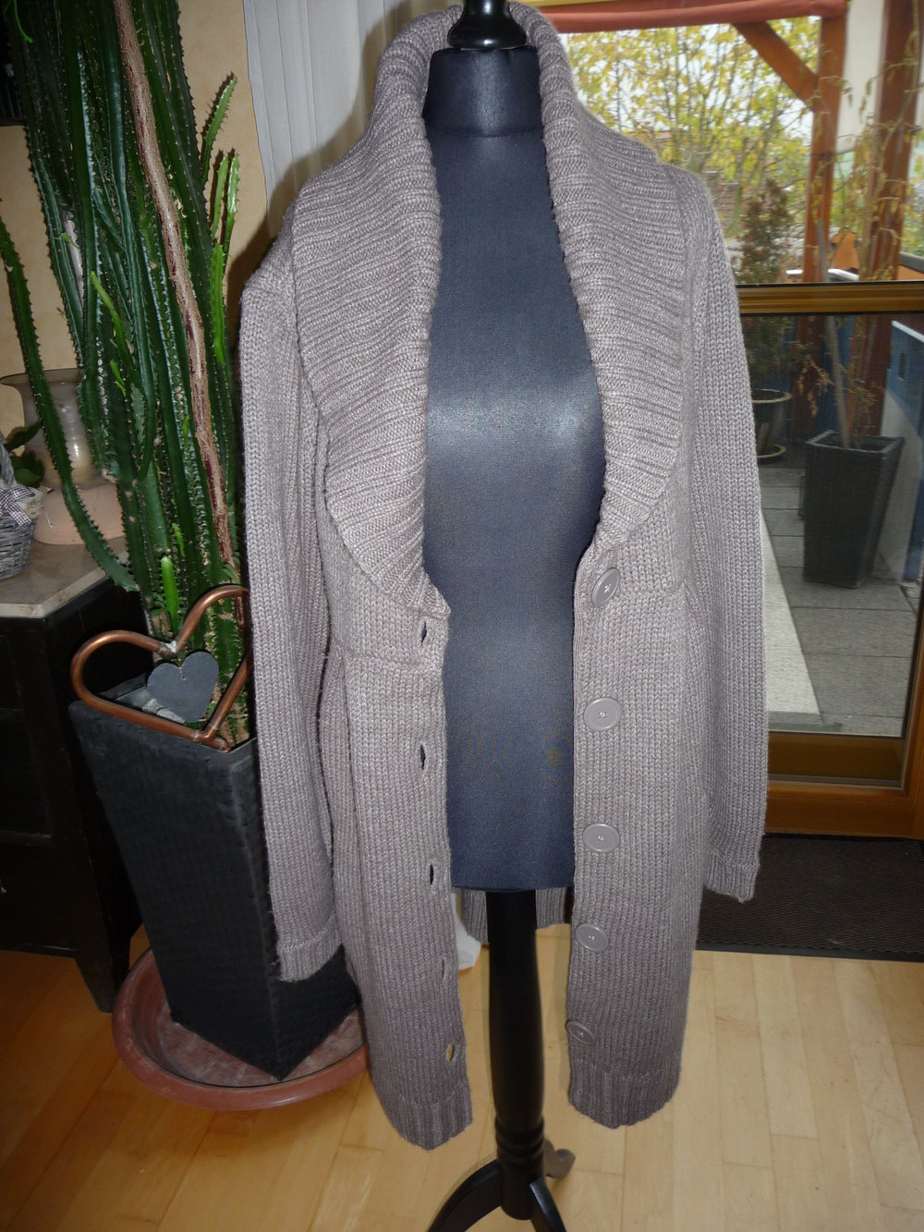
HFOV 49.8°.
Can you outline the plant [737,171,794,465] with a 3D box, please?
[{"bbox_3d":[1.579,-1.529,5.221,0.410,1.418,0.410,2,22,11],"label":"plant"}]

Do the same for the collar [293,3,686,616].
[{"bbox_3d":[0.022,-0.247,0.806,0.310,0.462,0.230,-5,22,-4],"label":"collar"}]

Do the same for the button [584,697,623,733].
[{"bbox_3d":[0.123,0.086,0.868,0.034,0.034,0.006,-5,25,-6],"label":"button"}]

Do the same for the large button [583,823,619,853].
[{"bbox_3d":[0.128,0.204,0.915,0.034,0.034,0.006,3,28,15],"label":"large button"}]

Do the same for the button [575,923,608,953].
[{"bbox_3d":[0.122,0.301,0.930,0.034,0.034,0.006,10,28,29],"label":"button"}]

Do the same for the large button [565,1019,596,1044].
[{"bbox_3d":[0.114,0.400,0.956,0.034,0.034,0.006,13,36,34],"label":"large button"}]

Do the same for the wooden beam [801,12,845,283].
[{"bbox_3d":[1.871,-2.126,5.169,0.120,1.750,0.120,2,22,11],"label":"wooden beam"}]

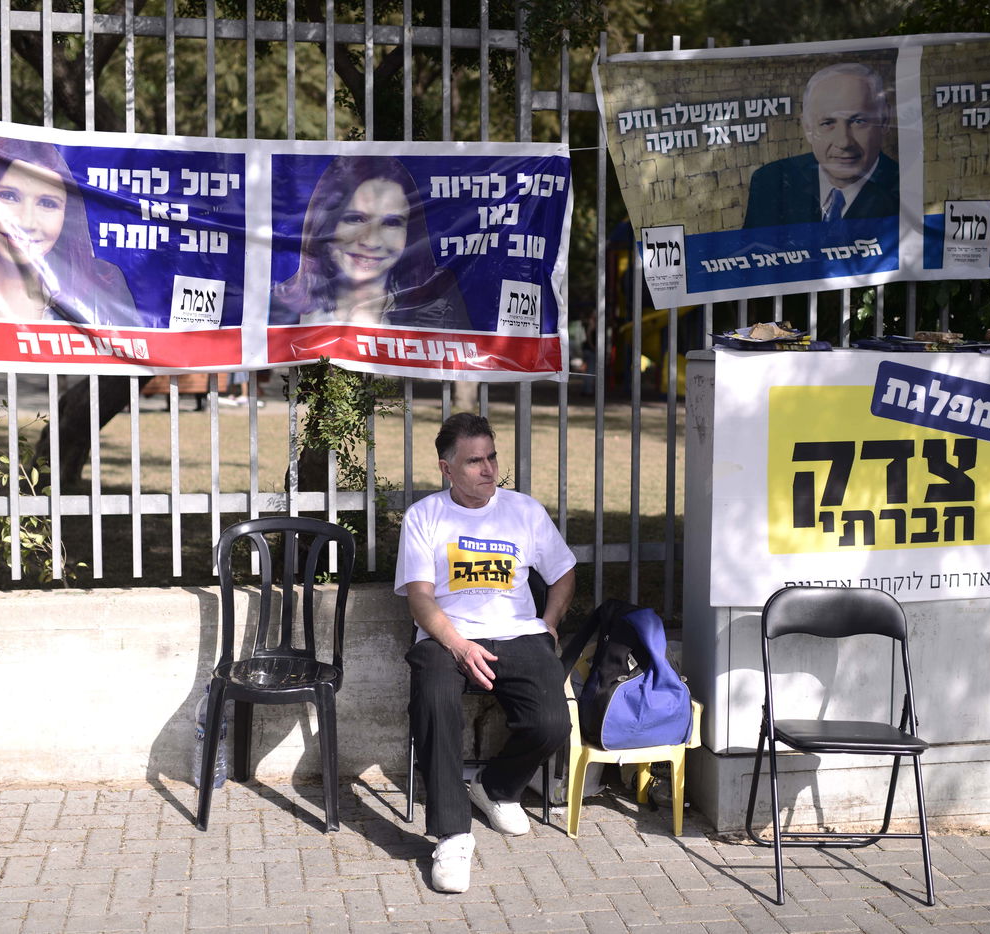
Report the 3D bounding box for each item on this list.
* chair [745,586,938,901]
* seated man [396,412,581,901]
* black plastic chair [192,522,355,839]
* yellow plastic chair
[{"bbox_3d":[0.988,0.777,3.864,0.465,0.790,0.465,2,6,-1],"label":"chair"},{"bbox_3d":[-0.007,0.489,4.088,0.585,1.273,0.905,0,5,-4],"label":"seated man"},{"bbox_3d":[-0.676,0.631,4.303,0.465,0.865,0.535,1,6,-5],"label":"black plastic chair"},{"bbox_3d":[0.397,0.844,4.290,0.417,0.520,0.380,1,7,-9],"label":"yellow plastic chair"}]

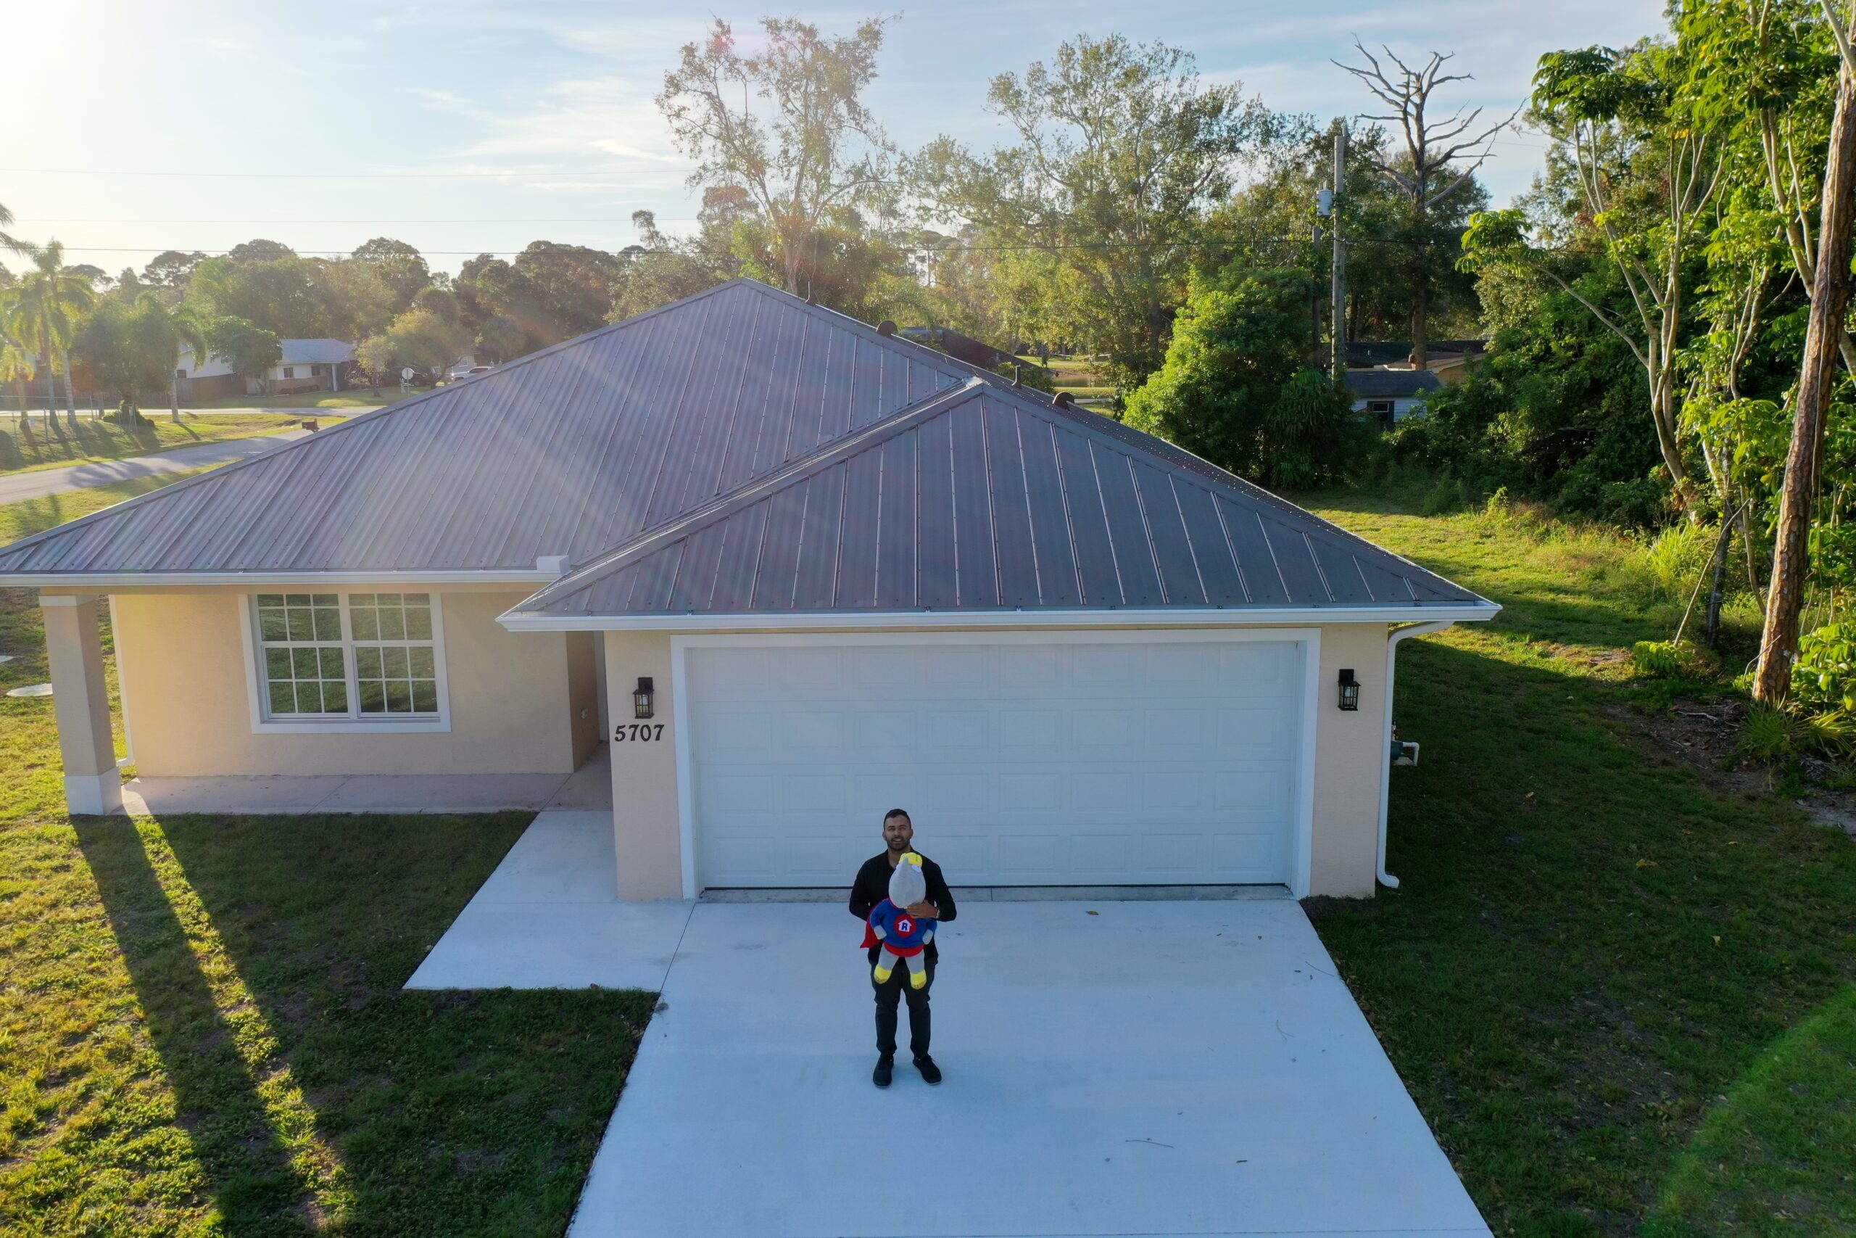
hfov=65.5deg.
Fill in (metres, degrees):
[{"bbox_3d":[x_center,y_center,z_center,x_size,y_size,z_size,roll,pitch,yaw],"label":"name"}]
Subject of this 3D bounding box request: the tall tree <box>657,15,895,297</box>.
[{"bbox_3d":[-4.515,-11.207,44.715,7.142,14.099,6.428,-1,11,1],"label":"tall tree"}]

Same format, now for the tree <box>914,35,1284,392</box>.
[{"bbox_3d":[5.783,-12.395,49.491,12.322,14.349,10.843,-1,11,1],"label":"tree"}]

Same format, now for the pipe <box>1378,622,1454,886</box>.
[{"bbox_3d":[3.895,1.100,11.591,0.530,2.220,0.110,-1,11,1],"label":"pipe"}]

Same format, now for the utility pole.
[{"bbox_3d":[13.272,-10.197,46.753,0.420,11.100,0.420,-1,11,1],"label":"utility pole"}]

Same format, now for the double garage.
[{"bbox_3d":[0.534,1.182,11.538,5.080,2.205,0.200,-1,11,1],"label":"double garage"}]

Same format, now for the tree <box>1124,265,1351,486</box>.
[{"bbox_3d":[9.565,-7.495,44.578,6.800,6.720,5.500,-1,11,1],"label":"tree"}]

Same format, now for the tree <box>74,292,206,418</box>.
[{"bbox_3d":[-46.507,-15.536,86.006,7.486,7.671,7.092,-1,11,1],"label":"tree"}]

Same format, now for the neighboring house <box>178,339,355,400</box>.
[{"bbox_3d":[-55.750,-21.581,125.153,15.108,4.600,9.000,-1,11,1],"label":"neighboring house"}]

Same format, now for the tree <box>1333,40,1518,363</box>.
[{"bbox_3d":[19.218,-14.335,56.059,6.800,15.100,6.000,-1,11,1],"label":"tree"}]

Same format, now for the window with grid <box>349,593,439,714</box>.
[{"bbox_3d":[-5.442,0.301,14.548,0.950,1.530,0.120,-1,11,1],"label":"window with grid"}]

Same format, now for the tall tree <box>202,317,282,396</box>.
[{"bbox_3d":[-61.678,-23.600,130.151,6.900,7.100,6.300,-1,11,1],"label":"tall tree"}]

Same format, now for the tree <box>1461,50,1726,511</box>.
[{"bbox_3d":[15.868,-7.818,34.347,6.100,11.050,5.300,-1,11,1],"label":"tree"}]

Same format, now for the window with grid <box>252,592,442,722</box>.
[{"bbox_3d":[-6.053,0.286,15.091,1.920,1.580,0.110,-1,11,1],"label":"window with grid"}]

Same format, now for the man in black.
[{"bbox_3d":[-0.158,2.009,8.754,0.650,1.750,0.450,-1,11,1],"label":"man in black"}]

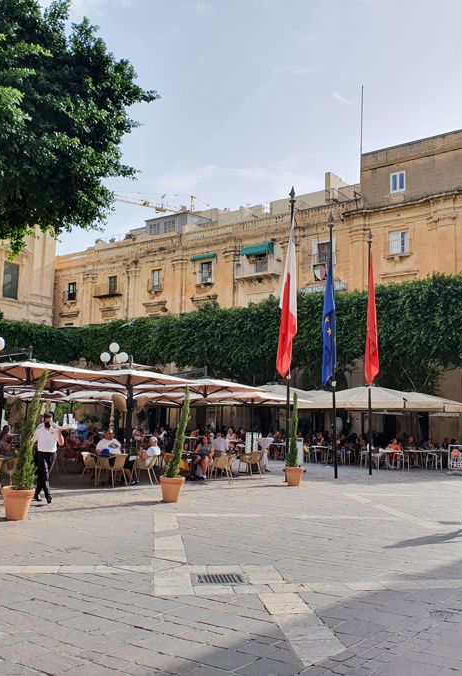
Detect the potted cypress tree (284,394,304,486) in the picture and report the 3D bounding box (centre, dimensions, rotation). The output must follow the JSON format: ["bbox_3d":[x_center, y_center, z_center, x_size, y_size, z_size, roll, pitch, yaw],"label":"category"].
[{"bbox_3d":[1.868,3.000,20.002,0.560,2.659,0.560,2,-8,0],"label":"potted cypress tree"}]

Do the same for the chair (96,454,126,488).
[{"bbox_3d":[-3.064,3.482,17.768,0.580,0.790,0.600,8,-10,-42],"label":"chair"}]

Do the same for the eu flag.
[{"bbox_3d":[3.325,-0.631,23.097,0.520,4.500,0.340,1,-8,6],"label":"eu flag"}]

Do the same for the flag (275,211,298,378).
[{"bbox_3d":[1.772,-1.414,22.019,0.658,5.562,0.400,1,-8,5],"label":"flag"}]

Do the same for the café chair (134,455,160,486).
[{"bbox_3d":[-2.362,3.626,18.728,0.610,0.790,0.580,-1,-8,14],"label":"café chair"}]

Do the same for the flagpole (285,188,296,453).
[{"bbox_3d":[1.840,-0.189,21.221,0.200,9.200,0.200,2,-8,0],"label":"flagpole"}]

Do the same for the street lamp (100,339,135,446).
[{"bbox_3d":[-4.728,2.610,27.077,1.050,4.900,1.050,1,-8,0],"label":"street lamp"}]

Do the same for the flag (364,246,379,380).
[{"bbox_3d":[5.483,-0.878,26.433,0.503,5.460,0.350,0,-8,12],"label":"flag"}]

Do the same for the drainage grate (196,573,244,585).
[{"bbox_3d":[-0.101,2.554,7.145,0.470,0.040,0.470,2,-8,-7],"label":"drainage grate"}]

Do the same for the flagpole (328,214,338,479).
[{"bbox_3d":[3.653,0.154,24.059,0.180,9.480,0.180,0,-8,0],"label":"flagpole"}]

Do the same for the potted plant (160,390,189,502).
[{"bbox_3d":[-1.208,2.312,14.809,0.580,2.469,0.560,2,-8,0],"label":"potted plant"}]

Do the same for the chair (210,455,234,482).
[{"bbox_3d":[-0.256,3.894,20.211,0.580,0.820,0.570,-5,-10,39],"label":"chair"}]

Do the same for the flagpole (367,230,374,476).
[{"bbox_3d":[5.407,0.462,26.254,0.180,9.549,0.180,1,-8,0],"label":"flagpole"}]

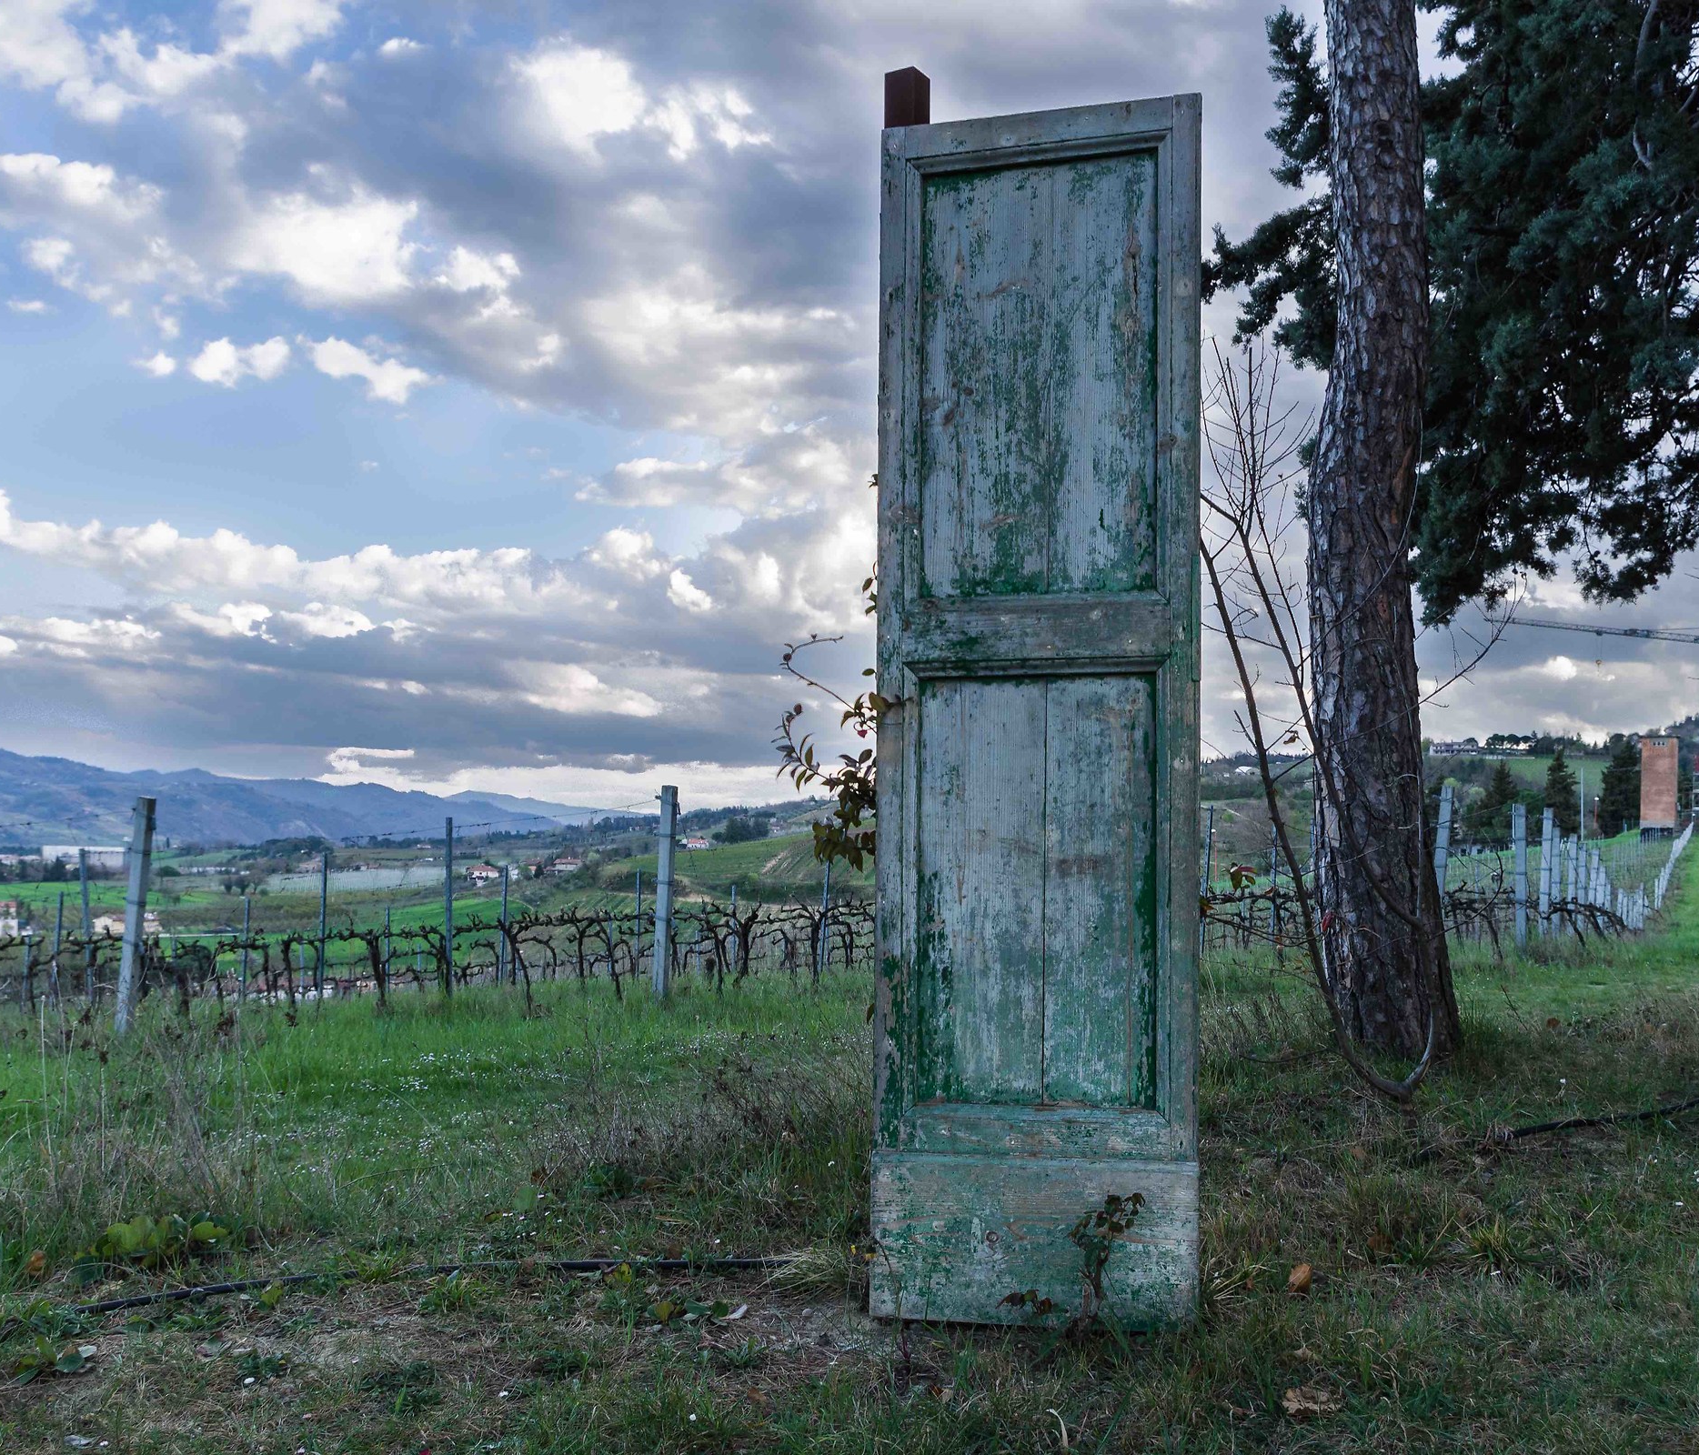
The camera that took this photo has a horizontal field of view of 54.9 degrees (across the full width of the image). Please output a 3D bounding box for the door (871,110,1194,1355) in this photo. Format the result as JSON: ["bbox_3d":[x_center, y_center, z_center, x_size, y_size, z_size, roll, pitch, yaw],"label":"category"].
[{"bbox_3d":[0.391,-0.045,3.424,0.671,2.523,0.050,0,-3,13],"label":"door"}]

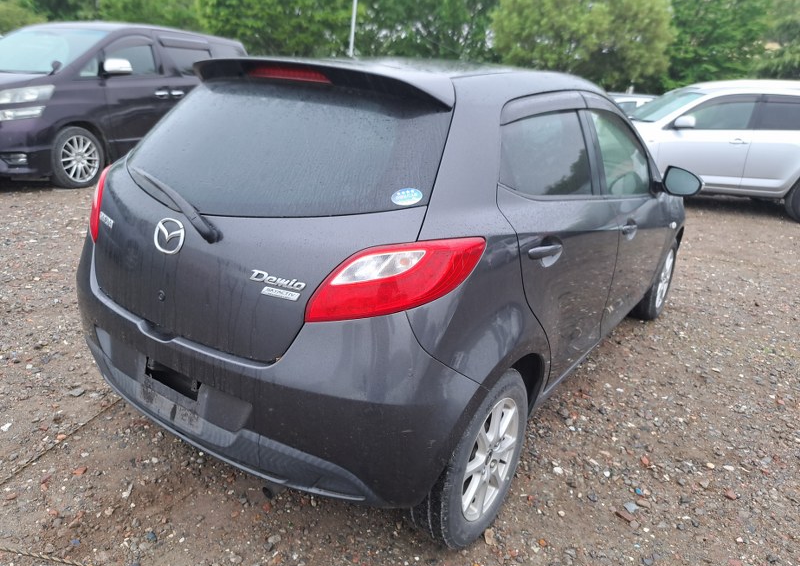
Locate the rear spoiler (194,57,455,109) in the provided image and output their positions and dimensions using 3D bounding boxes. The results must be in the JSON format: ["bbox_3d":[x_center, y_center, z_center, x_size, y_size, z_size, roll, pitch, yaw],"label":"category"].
[{"bbox_3d":[-0.319,-0.657,1.797,1.130,0.125,0.250,16,23,32],"label":"rear spoiler"}]

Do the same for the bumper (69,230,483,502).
[{"bbox_3d":[-0.574,0.203,1.779,1.670,0.610,0.450,16,23,32],"label":"bumper"}]

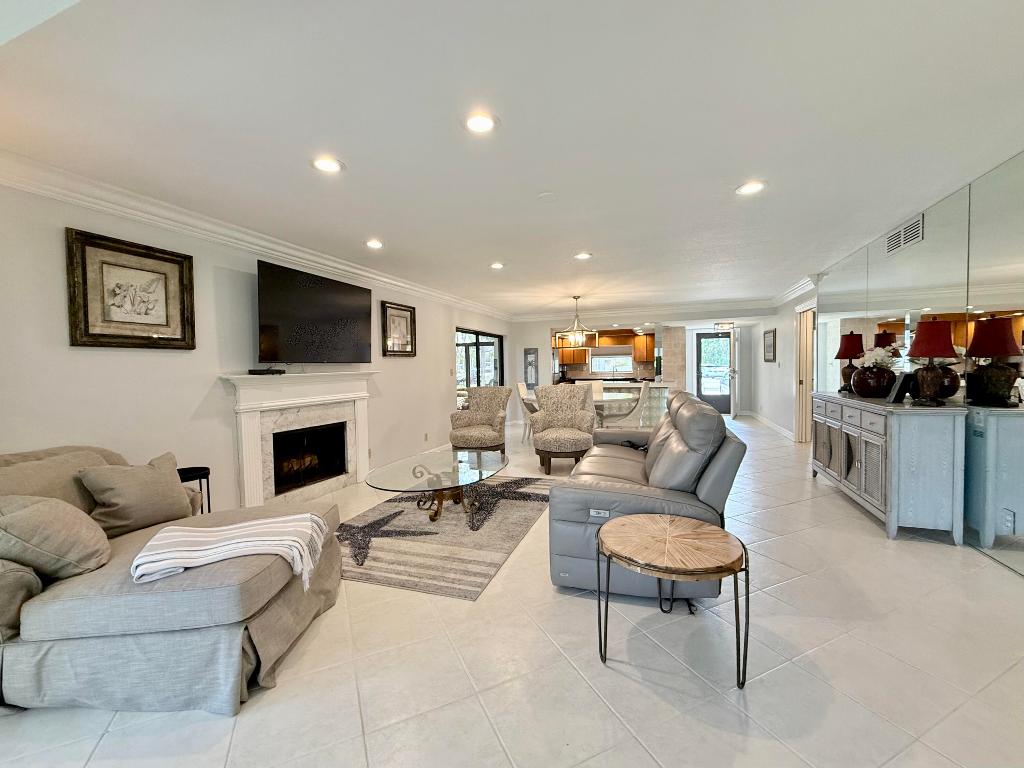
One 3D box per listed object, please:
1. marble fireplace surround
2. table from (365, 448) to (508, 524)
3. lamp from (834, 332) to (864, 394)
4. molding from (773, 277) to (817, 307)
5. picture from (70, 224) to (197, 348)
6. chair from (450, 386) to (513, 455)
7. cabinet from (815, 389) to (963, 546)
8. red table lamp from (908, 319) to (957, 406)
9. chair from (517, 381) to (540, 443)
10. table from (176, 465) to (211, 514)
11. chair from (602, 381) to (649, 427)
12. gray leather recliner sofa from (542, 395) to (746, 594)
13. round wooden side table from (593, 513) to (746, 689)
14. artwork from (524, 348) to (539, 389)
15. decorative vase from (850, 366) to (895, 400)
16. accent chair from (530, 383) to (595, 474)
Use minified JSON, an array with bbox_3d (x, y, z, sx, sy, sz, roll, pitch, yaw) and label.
[{"bbox_3d":[-1.922,0.522,4.082,0.210,1.256,1.740,0,2,20],"label":"marble fireplace surround"},{"bbox_3d":[-0.580,0.928,3.633,1.060,0.420,1.550,0,2,20],"label":"table"},{"bbox_3d":[3.405,-0.217,4.152,0.250,0.615,0.260,0,2,20],"label":"lamp"},{"bbox_3d":[4.375,-1.444,6.498,0.100,0.150,2.000,0,2,20],"label":"molding"},{"bbox_3d":[-2.473,-0.580,2.748,0.041,0.690,0.686,0,2,20],"label":"picture"},{"bbox_3d":[-0.420,0.547,5.680,0.710,1.020,0.740,0,2,25],"label":"chair"},{"bbox_3d":[3.136,0.592,3.635,0.400,0.925,1.740,0,2,20],"label":"cabinet"},{"bbox_3d":[2.979,-0.164,2.939,0.250,0.626,0.250,0,2,20],"label":"red table lamp"},{"bbox_3d":[0.387,0.483,7.042,0.640,1.010,0.520,0,2,20],"label":"chair"},{"bbox_3d":[-2.186,0.904,2.771,0.311,0.622,0.311,0,2,20],"label":"table"},{"bbox_3d":[1.895,0.468,6.839,0.660,1.022,0.521,0,2,20],"label":"chair"},{"bbox_3d":[1.015,0.609,3.216,1.029,1.041,2.184,-1,2,18],"label":"gray leather recliner sofa"},{"bbox_3d":[0.691,0.934,1.837,0.597,0.508,0.597,0,2,20],"label":"round wooden side table"},{"bbox_3d":[0.431,-0.322,9.051,0.320,0.890,0.030,0,2,20],"label":"artwork"},{"bbox_3d":[3.159,-0.018,3.624,0.301,0.269,0.301,0,2,20],"label":"decorative vase"},{"bbox_3d":[0.630,0.539,5.150,0.710,1.020,0.740,-1,2,12],"label":"accent chair"}]

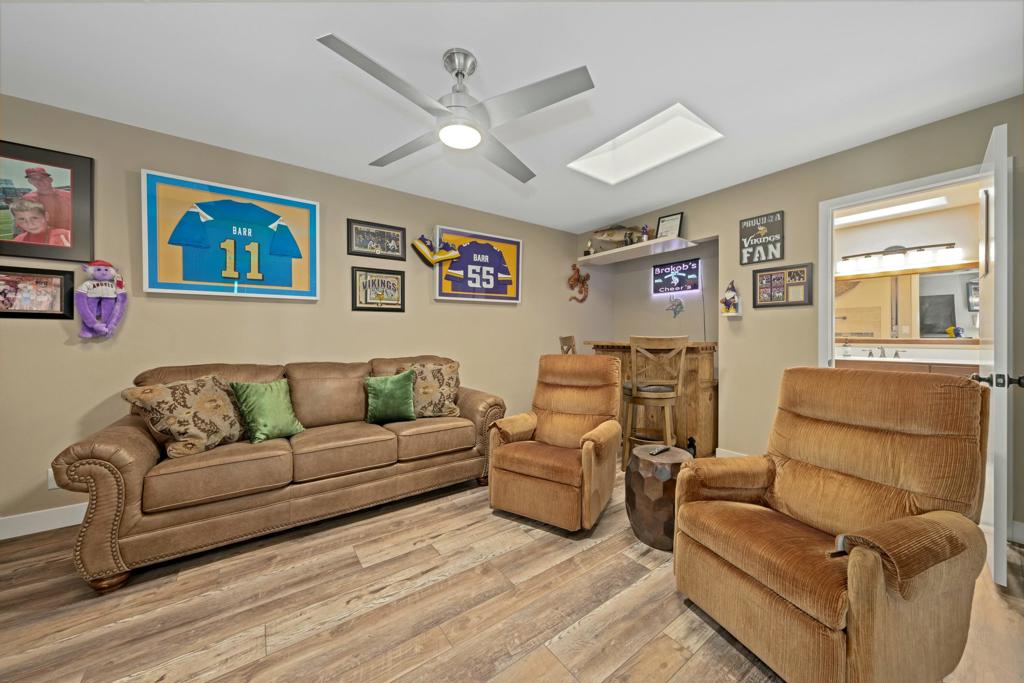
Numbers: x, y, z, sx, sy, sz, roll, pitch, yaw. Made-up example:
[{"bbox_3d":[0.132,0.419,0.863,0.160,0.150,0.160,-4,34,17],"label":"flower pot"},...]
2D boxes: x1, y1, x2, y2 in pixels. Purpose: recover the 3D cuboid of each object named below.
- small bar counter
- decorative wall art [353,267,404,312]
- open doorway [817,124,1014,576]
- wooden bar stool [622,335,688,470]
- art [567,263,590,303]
[{"bbox_3d":[1.410,0.527,3.908,0.460,1.040,1.280,-1,0,-37],"label":"small bar counter"},{"bbox_3d":[-1.157,-0.444,3.231,0.452,0.374,0.025,-1,0,-37],"label":"decorative wall art"},{"bbox_3d":[2.244,0.017,2.193,0.850,2.100,0.875,-1,0,-37],"label":"open doorway"},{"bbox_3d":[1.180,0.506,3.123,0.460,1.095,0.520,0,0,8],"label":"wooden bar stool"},{"bbox_3d":[0.873,-0.744,4.750,0.410,0.490,0.070,-1,0,-37],"label":"art"}]

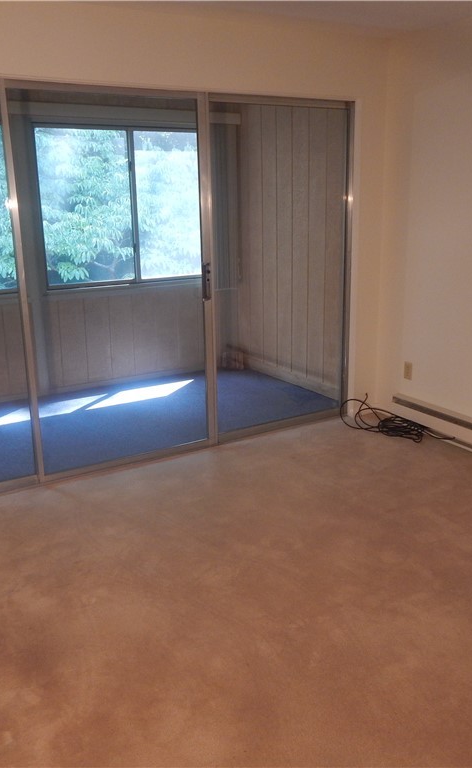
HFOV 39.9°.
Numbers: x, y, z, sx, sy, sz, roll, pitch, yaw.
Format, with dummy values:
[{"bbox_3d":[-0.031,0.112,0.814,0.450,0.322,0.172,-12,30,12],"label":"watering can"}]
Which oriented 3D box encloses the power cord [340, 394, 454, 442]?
[{"bbox_3d":[1.017,0.244,4.224,0.395,0.159,0.710,-9,17,-27],"label":"power cord"}]

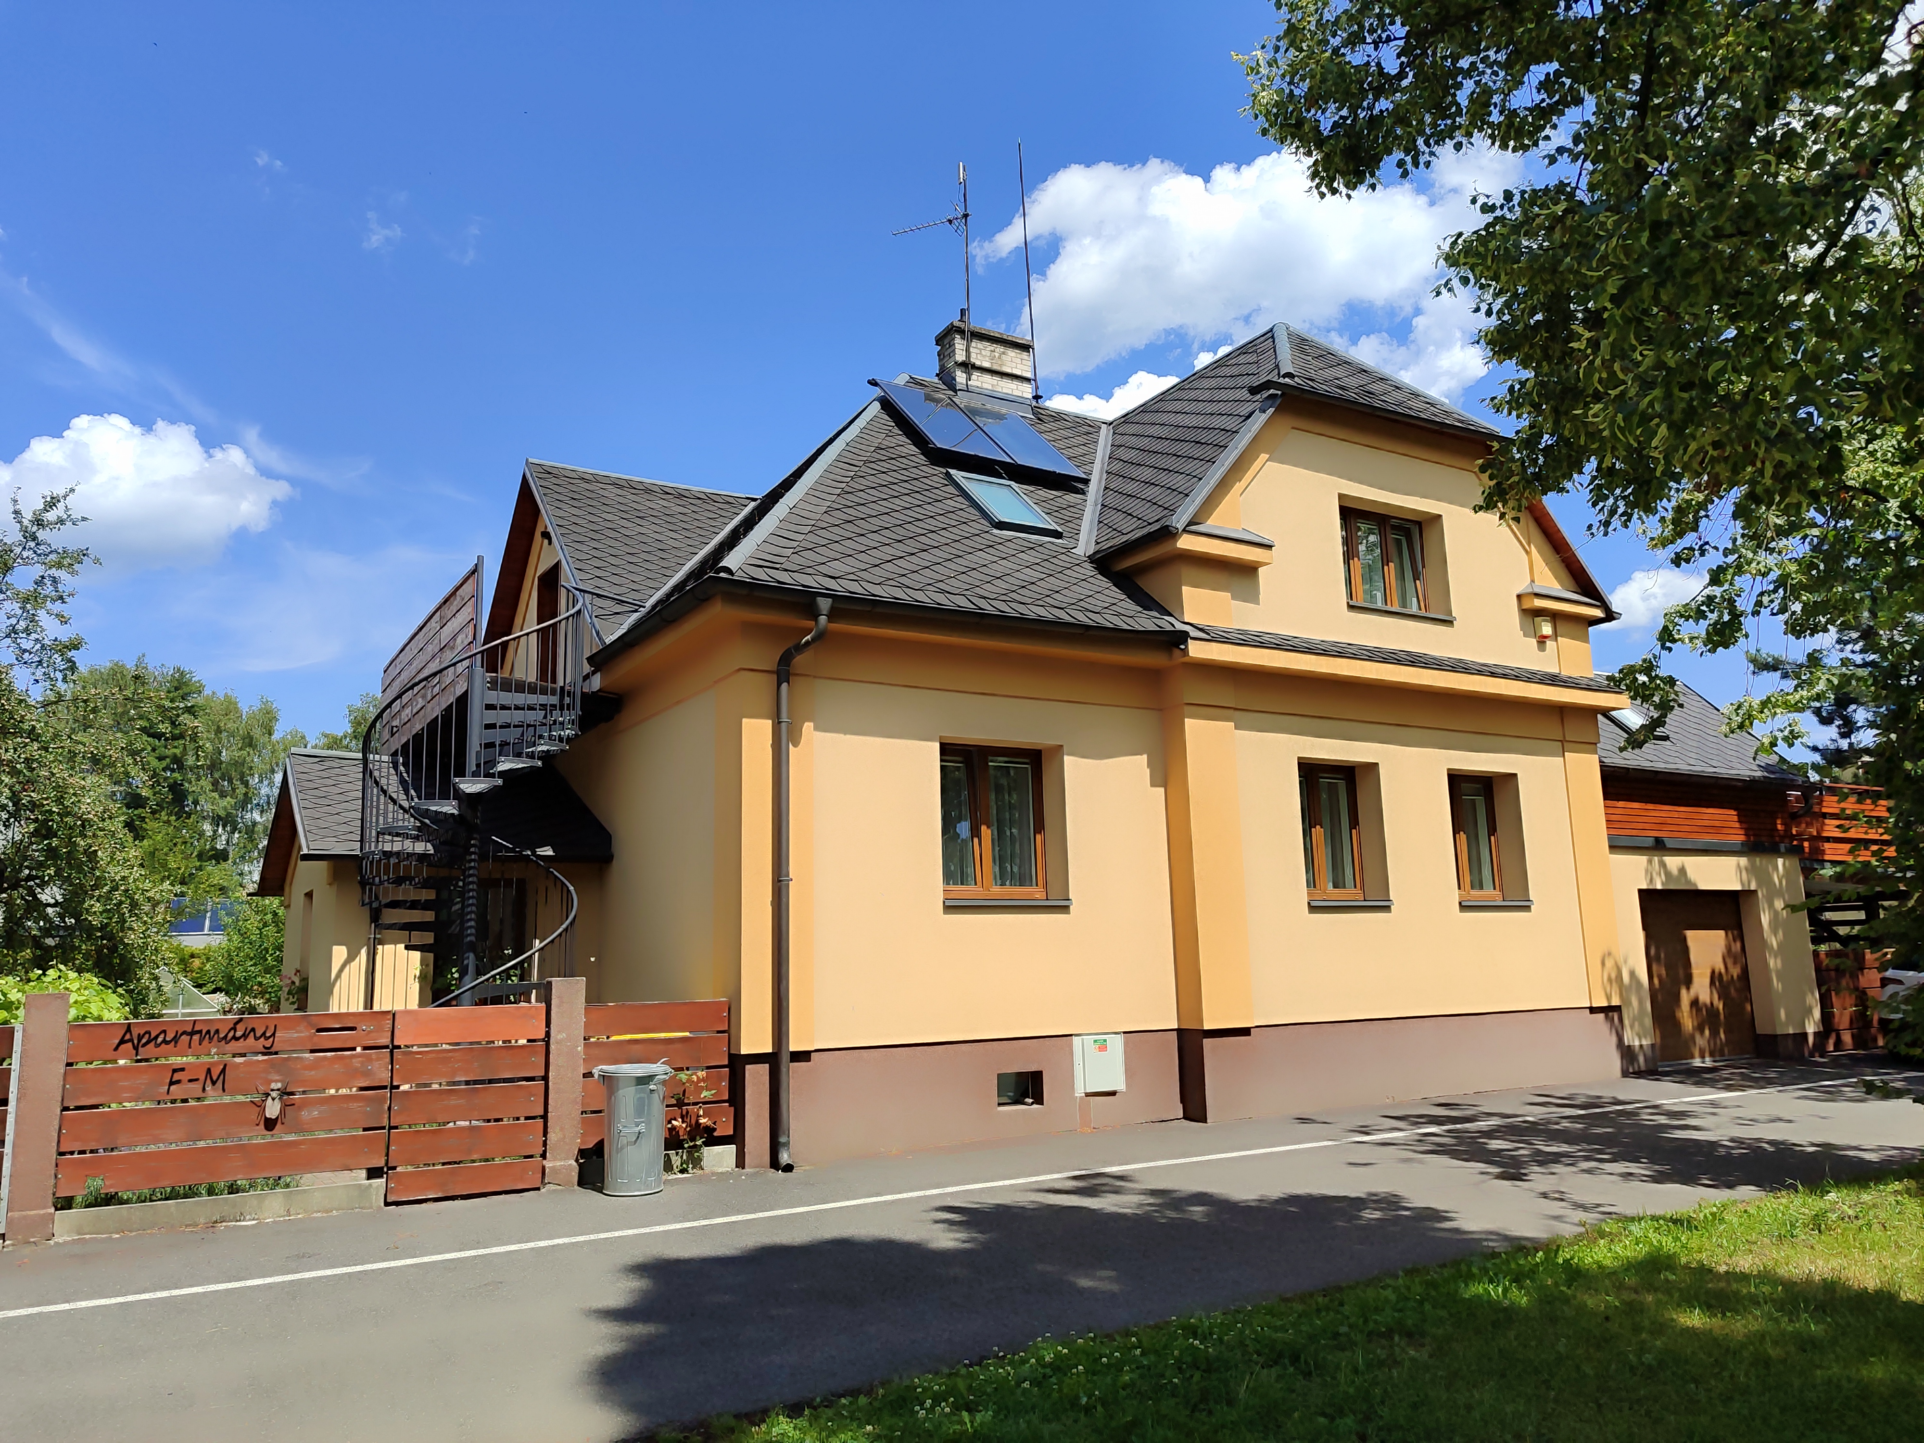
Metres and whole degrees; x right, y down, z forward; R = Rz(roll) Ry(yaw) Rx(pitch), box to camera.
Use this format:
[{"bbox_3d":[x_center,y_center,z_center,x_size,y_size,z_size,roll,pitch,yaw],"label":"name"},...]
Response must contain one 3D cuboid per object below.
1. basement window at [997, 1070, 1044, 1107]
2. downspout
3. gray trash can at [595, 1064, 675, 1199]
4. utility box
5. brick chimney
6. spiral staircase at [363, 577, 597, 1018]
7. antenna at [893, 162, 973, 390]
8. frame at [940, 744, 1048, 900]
[{"bbox_3d":[0.506,3.382,12.733,0.493,0.320,0.140,4,-11,-30],"label":"basement window"},{"bbox_3d":[-1.315,1.270,11.626,0.370,4.760,0.340,4,-11,-30],"label":"downspout"},{"bbox_3d":[-2.449,3.042,10.401,0.550,0.906,0.530,-1,-10,0],"label":"gray trash can"},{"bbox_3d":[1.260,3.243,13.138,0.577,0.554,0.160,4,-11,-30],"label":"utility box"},{"bbox_3d":[0.307,-4.562,18.078,1.190,0.960,0.520,4,-11,-30],"label":"brick chimney"},{"bbox_3d":[-4.899,1.194,13.817,2.200,5.700,2.200,4,-11,-30],"label":"spiral staircase"},{"bbox_3d":[-0.363,-5.665,17.949,1.164,3.124,0.380,-6,-11,25],"label":"antenna"},{"bbox_3d":[0.217,0.975,13.335,1.360,1.460,0.100,4,-11,-30],"label":"frame"}]

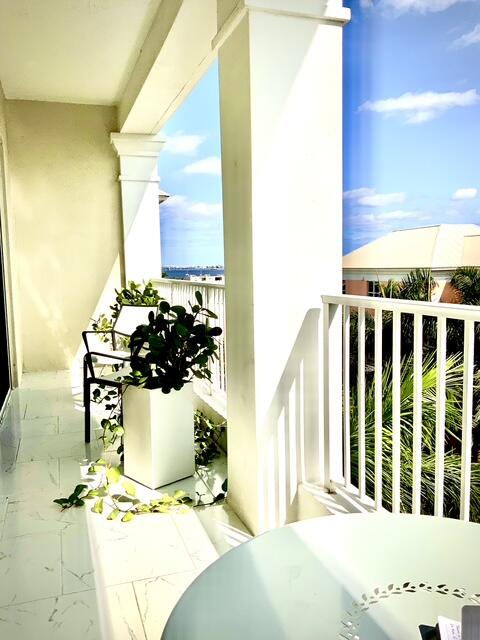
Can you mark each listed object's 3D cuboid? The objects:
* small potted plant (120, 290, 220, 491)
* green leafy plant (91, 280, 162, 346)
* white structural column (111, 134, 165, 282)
[{"bbox_3d":[-0.399,0.374,3.106,0.470,1.055,0.470,5,8,44],"label":"small potted plant"},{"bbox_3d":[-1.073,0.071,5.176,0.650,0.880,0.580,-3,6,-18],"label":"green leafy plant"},{"bbox_3d":[-1.233,-0.811,6.630,0.624,2.744,0.528,-3,6,-18],"label":"white structural column"}]

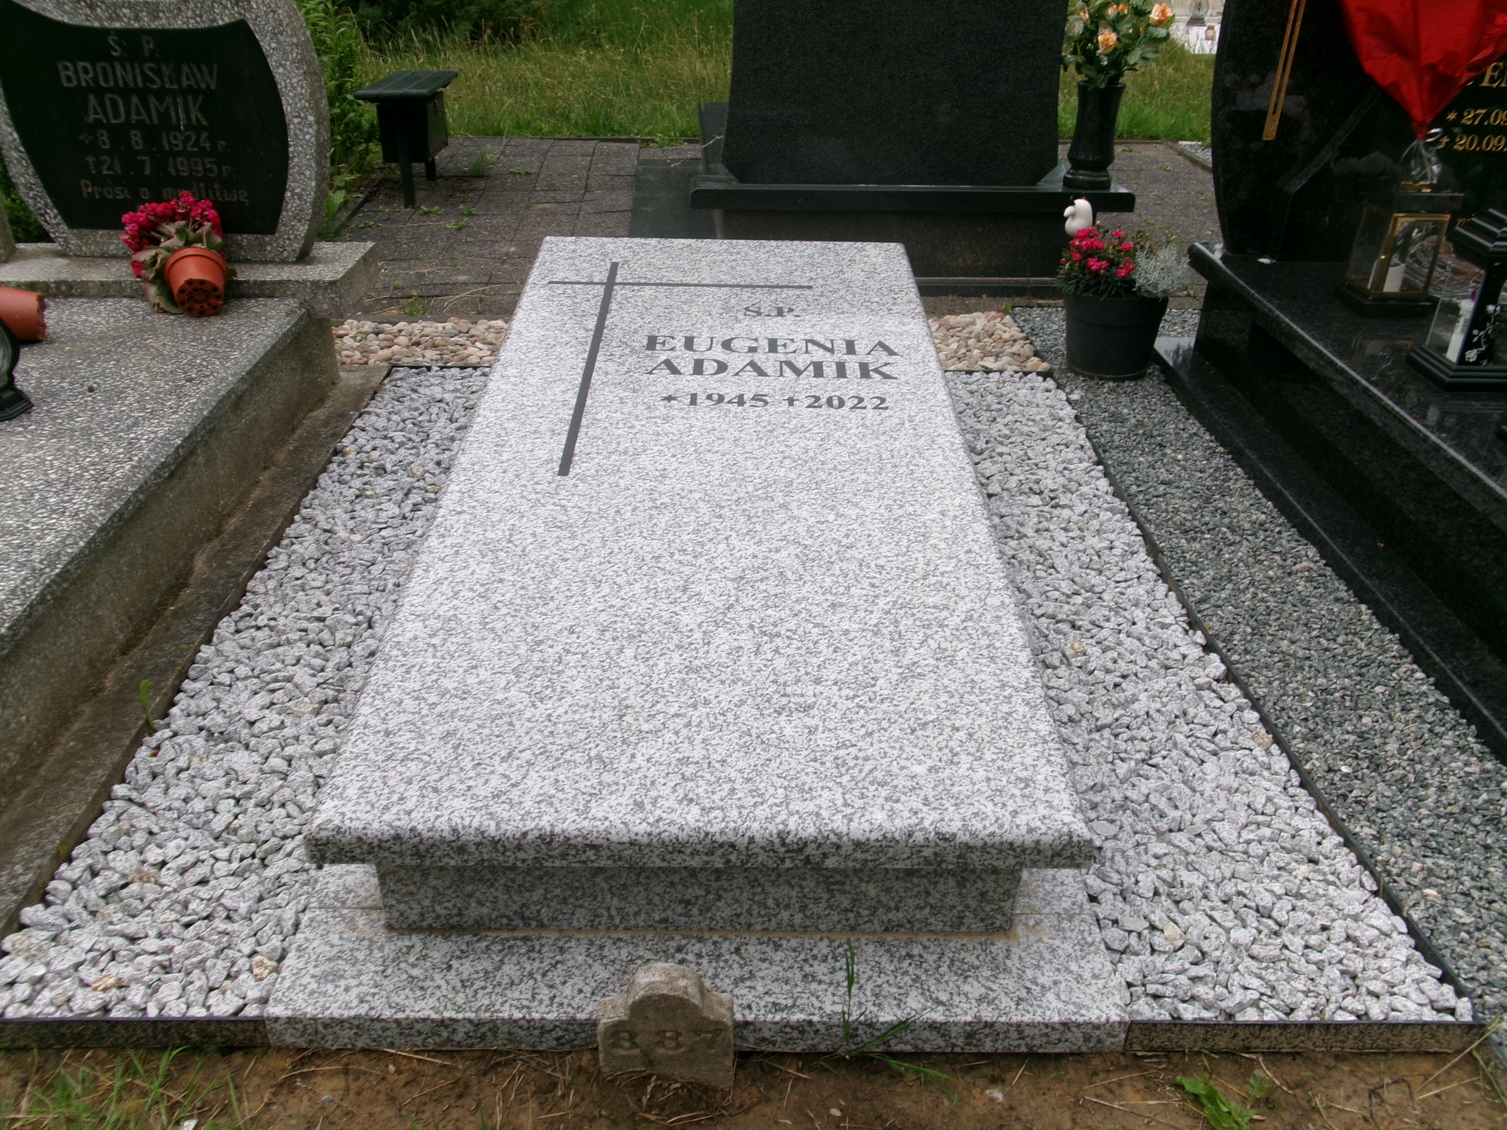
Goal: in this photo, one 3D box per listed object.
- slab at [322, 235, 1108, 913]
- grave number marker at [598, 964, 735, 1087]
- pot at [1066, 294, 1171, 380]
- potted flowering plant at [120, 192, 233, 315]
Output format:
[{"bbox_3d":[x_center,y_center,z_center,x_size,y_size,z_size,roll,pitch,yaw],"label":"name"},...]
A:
[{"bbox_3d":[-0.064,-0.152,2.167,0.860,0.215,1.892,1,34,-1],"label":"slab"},{"bbox_3d":[-0.091,0.503,1.326,0.137,0.145,0.045,0,30,-1],"label":"grave number marker"},{"bbox_3d":[0.921,-0.617,3.131,0.260,0.212,0.260,1,30,0],"label":"pot"},{"bbox_3d":[-1.325,-0.719,2.807,0.225,0.210,0.250,-7,59,-14],"label":"potted flowering plant"}]

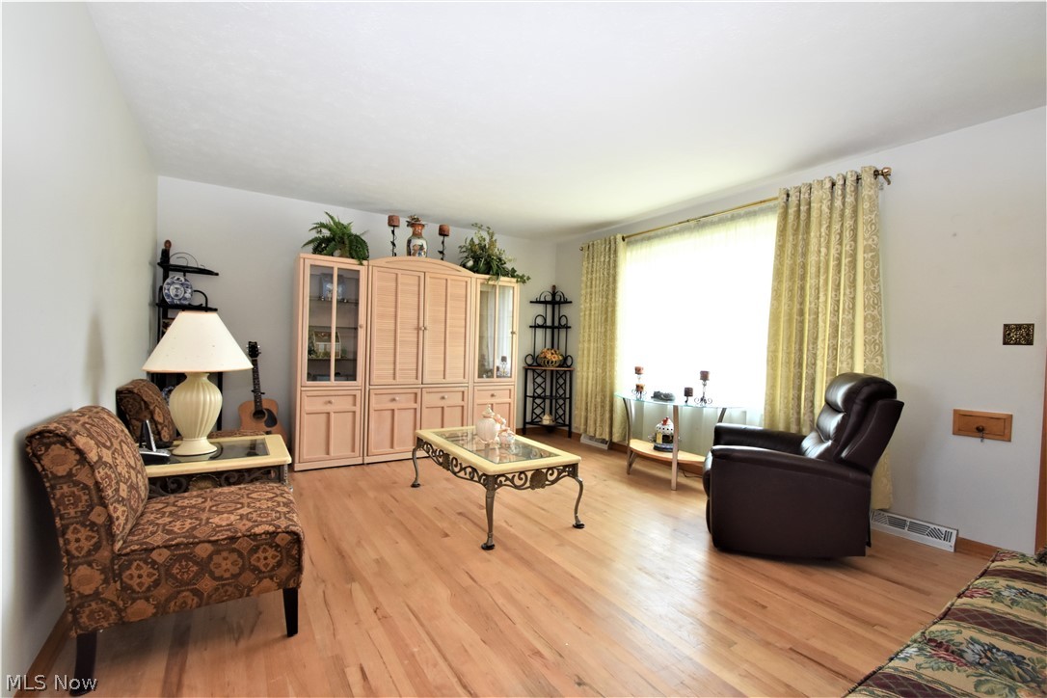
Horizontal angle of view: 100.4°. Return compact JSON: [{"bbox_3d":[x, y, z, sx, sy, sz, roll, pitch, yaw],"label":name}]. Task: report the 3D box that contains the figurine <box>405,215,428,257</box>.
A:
[{"bbox_3d":[-1.084,-1.080,4.421,0.220,0.530,0.220,1,1,-34],"label":"figurine"}]

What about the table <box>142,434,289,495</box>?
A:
[{"bbox_3d":[-1.580,0.794,2.195,0.670,0.560,0.610,1,1,-34],"label":"table"}]

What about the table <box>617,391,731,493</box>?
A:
[{"bbox_3d":[1.172,0.767,3.692,0.426,0.683,1.109,1,1,-35],"label":"table"}]

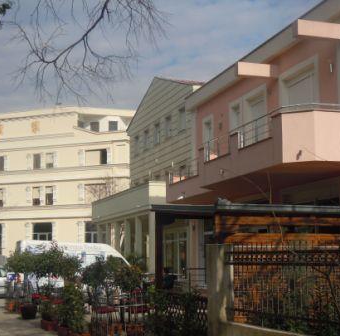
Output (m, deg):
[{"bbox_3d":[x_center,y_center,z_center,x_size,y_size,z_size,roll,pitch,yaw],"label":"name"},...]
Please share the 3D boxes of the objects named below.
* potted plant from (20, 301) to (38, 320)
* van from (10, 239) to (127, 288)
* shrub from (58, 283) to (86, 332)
[{"bbox_3d":[-4.165,4.237,20.179,0.470,0.550,0.470,0,-8,0],"label":"potted plant"},{"bbox_3d":[-4.625,5.087,34.387,6.150,2.600,2.000,3,-8,-20],"label":"van"},{"bbox_3d":[-2.173,3.143,15.000,0.620,1.150,0.620,0,-8,0],"label":"shrub"}]

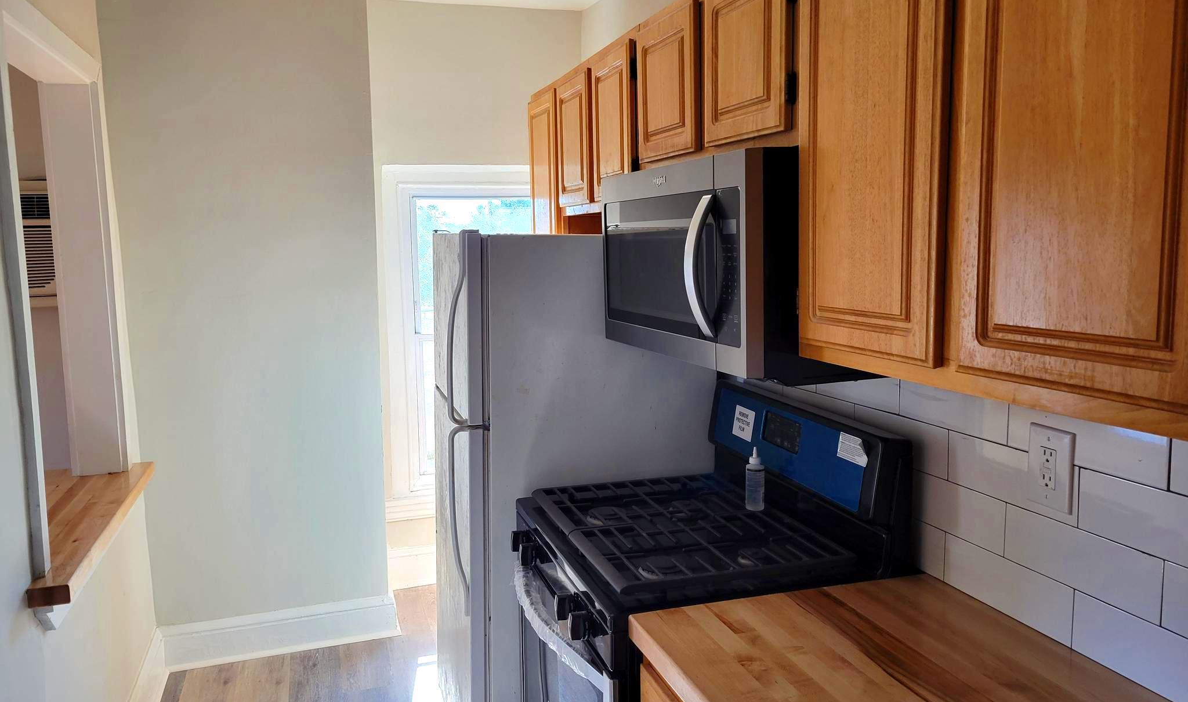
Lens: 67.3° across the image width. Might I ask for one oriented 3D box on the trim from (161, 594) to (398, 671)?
[{"bbox_3d":[-1.211,1.097,3.515,0.880,0.183,0.040,-3,7,-18],"label":"trim"}]

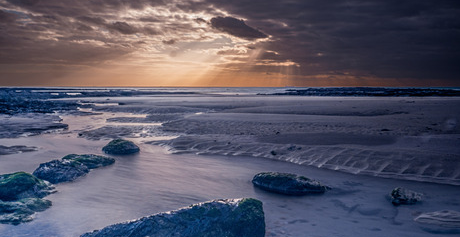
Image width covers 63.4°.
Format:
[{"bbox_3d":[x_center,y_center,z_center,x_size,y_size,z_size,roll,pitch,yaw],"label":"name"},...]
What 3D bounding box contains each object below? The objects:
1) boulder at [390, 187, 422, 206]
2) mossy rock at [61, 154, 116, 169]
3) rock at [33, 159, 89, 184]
[{"bbox_3d":[1.906,0.836,4.017,0.313,0.196,0.235,0,5,0],"label":"boulder"},{"bbox_3d":[-2.253,0.684,5.991,0.814,0.185,0.407,-2,5,-25],"label":"mossy rock"},{"bbox_3d":[-2.275,0.703,5.040,0.716,0.308,0.429,-2,5,-25],"label":"rock"}]

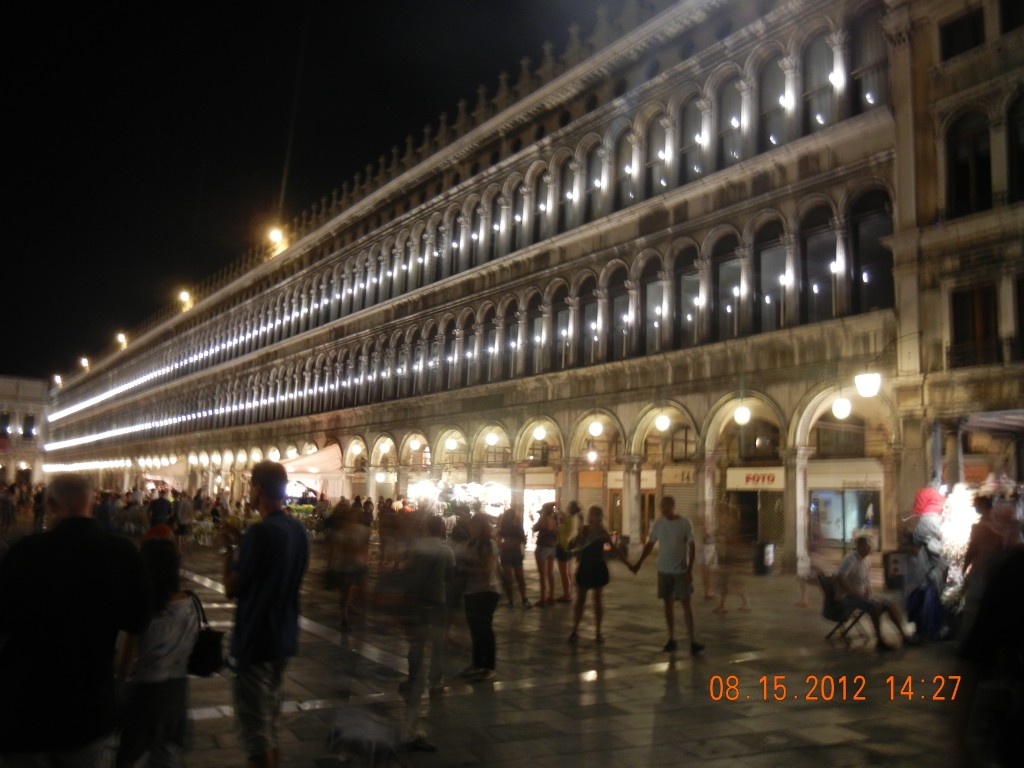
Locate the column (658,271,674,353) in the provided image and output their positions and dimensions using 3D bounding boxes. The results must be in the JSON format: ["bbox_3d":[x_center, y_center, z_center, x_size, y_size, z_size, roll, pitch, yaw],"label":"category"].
[{"bbox_3d":[4.612,-2.165,26.420,0.400,2.470,0.390,7,-10,-34],"label":"column"}]

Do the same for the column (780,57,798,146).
[{"bbox_3d":[7.387,-7.459,23.568,0.383,2.698,0.383,7,-10,-34],"label":"column"}]

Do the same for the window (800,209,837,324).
[{"bbox_3d":[7.689,-2.979,22.280,0.260,2.970,1.070,7,-10,-34],"label":"window"}]

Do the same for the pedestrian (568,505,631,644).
[{"bbox_3d":[1.082,2.323,10.850,0.720,1.650,0.420,0,-8,16],"label":"pedestrian"}]

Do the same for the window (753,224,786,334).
[{"bbox_3d":[6.833,-2.833,23.528,0.260,2.970,1.070,7,-10,-34],"label":"window"}]

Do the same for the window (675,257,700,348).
[{"bbox_3d":[5.200,-2.437,26.019,0.300,2.800,1.120,8,-10,-34],"label":"window"}]

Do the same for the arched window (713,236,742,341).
[{"bbox_3d":[5.978,-2.686,24.776,0.260,2.970,1.070,7,-10,-34],"label":"arched window"}]

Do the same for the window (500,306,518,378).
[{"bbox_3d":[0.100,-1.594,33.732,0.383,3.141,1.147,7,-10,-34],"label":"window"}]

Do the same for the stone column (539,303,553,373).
[{"bbox_3d":[1.198,-1.612,31.691,0.383,2.627,0.383,2,-8,0],"label":"stone column"}]

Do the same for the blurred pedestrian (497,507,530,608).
[{"bbox_3d":[0.054,2.889,14.853,0.500,1.630,0.360,6,-9,-27],"label":"blurred pedestrian"}]

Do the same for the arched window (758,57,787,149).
[{"bbox_3d":[7.058,-7.557,24.094,0.250,2.760,1.060,7,-10,-34],"label":"arched window"}]

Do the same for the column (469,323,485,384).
[{"bbox_3d":[-1.397,-1.172,35.489,0.383,2.627,0.383,7,-10,-34],"label":"column"}]

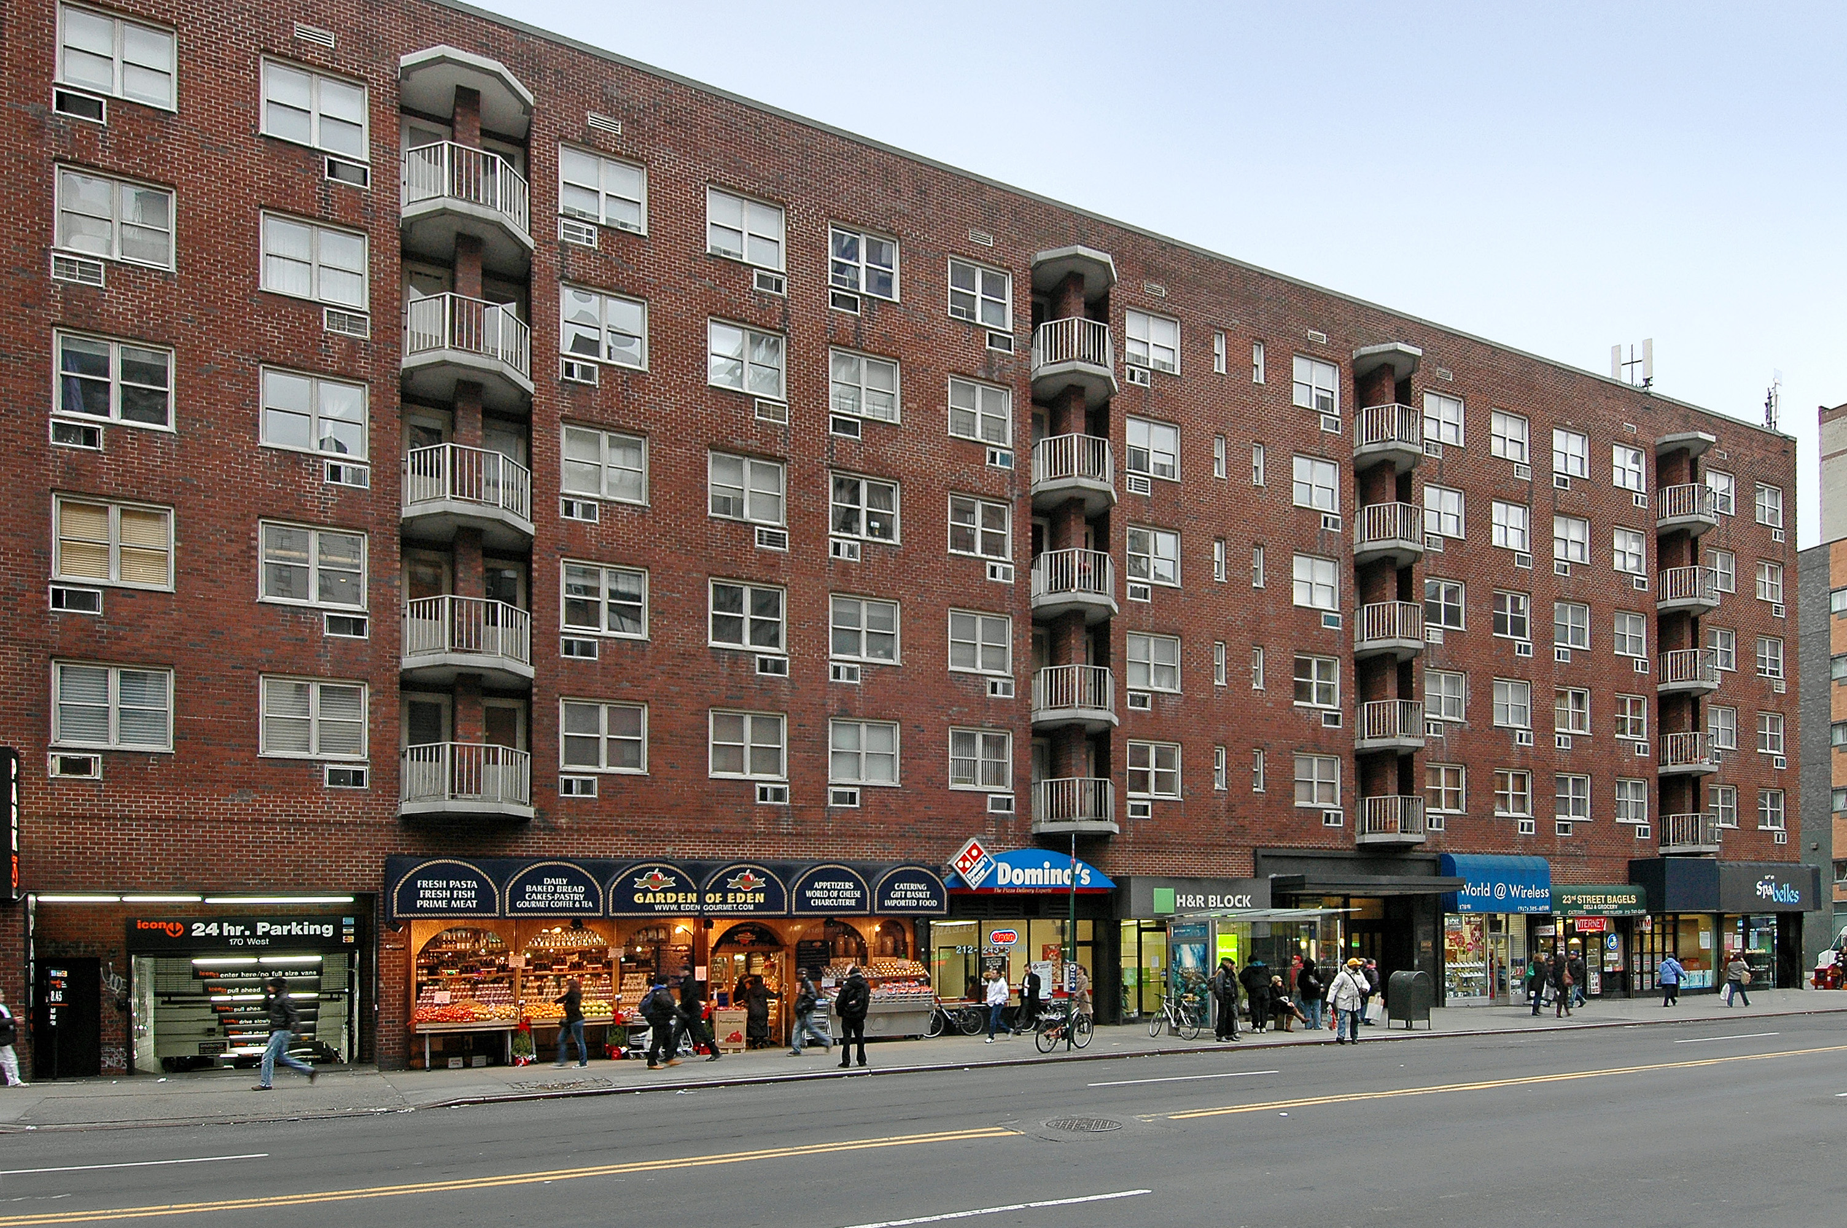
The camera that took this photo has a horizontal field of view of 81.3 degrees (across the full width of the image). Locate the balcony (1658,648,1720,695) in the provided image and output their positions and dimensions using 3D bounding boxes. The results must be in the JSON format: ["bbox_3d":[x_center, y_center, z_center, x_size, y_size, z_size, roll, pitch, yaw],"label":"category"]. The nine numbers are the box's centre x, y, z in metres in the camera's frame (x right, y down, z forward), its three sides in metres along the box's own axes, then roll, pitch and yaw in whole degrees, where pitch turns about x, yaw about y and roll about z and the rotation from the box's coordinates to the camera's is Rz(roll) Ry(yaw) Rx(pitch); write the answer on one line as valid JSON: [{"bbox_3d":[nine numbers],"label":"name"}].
[{"bbox_3d":[26.038,2.064,36.545,2.300,1.280,1.300,3,-8,-26],"label":"balcony"}]

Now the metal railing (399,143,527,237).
[{"bbox_3d":[-8.579,-8.074,20.263,2.193,1.094,0.720,1,-3,-25],"label":"metal railing"}]

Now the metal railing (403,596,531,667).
[{"bbox_3d":[-8.339,0.365,19.792,2.169,1.032,0.600,3,-7,-25],"label":"metal railing"}]

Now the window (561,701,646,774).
[{"bbox_3d":[-6.445,2.489,21.719,1.657,1.420,0.150,1,-3,-25],"label":"window"}]

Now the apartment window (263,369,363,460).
[{"bbox_3d":[-10.769,-3.527,19.075,1.653,1.417,0.150,2,-6,-25],"label":"apartment window"}]

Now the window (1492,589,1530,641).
[{"bbox_3d":[17.665,0.050,32.360,1.657,1.398,0.150,3,-7,-25],"label":"window"}]

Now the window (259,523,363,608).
[{"bbox_3d":[-10.779,-0.815,19.071,1.675,1.403,0.150,2,-6,-25],"label":"window"}]

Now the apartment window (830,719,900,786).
[{"bbox_3d":[-1.275,3.012,23.410,1.650,1.370,0.150,2,-6,-25],"label":"apartment window"}]

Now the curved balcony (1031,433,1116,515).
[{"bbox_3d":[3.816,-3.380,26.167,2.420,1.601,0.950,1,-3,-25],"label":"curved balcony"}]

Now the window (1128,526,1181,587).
[{"bbox_3d":[5.918,-1.476,27.524,1.664,1.400,0.150,1,-3,-25],"label":"window"}]

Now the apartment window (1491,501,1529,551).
[{"bbox_3d":[17.583,-2.607,32.251,1.660,1.310,0.150,2,-6,-25],"label":"apartment window"}]

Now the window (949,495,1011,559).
[{"bbox_3d":[1.297,-1.980,24.621,1.650,1.370,0.150,2,-6,-25],"label":"window"}]

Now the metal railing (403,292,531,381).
[{"bbox_3d":[-8.298,-5.131,19.725,2.135,0.970,0.650,2,-6,-25],"label":"metal railing"}]

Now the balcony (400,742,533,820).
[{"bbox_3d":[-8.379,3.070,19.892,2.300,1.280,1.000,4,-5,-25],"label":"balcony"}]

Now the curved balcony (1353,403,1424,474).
[{"bbox_3d":[13.383,-4.963,30.575,2.300,1.280,1.300,3,-8,-26],"label":"curved balcony"}]

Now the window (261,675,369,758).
[{"bbox_3d":[-10.712,1.839,18.918,1.660,1.310,0.150,2,-6,-25],"label":"window"}]

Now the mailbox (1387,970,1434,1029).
[{"bbox_3d":[11.928,9.465,26.400,0.700,1.420,0.740,4,-5,-25],"label":"mailbox"}]

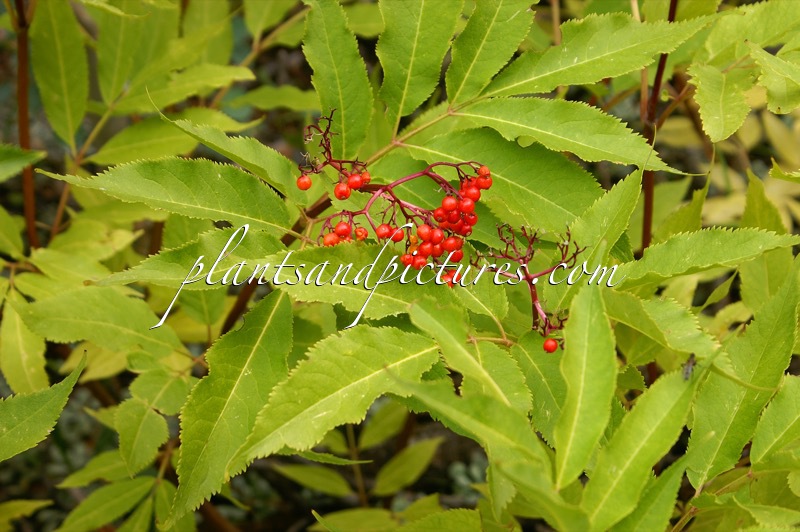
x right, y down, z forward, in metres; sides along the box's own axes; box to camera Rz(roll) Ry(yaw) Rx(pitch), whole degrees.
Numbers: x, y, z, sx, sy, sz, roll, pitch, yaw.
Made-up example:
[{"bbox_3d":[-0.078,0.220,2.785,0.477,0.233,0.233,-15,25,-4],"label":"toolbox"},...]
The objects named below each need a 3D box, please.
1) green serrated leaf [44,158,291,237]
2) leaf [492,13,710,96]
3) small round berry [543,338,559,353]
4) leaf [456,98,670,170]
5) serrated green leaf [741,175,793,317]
[{"bbox_3d":[-0.089,-0.025,0.765,0.099,0.013,0.030,14,49,7],"label":"green serrated leaf"},{"bbox_3d":[0.081,-0.086,0.820,0.096,0.013,0.030,-19,54,-12],"label":"leaf"},{"bbox_3d":[0.058,0.031,0.770,0.005,0.005,0.005,0,30,0],"label":"small round berry"},{"bbox_3d":[0.065,-0.052,0.800,0.088,0.012,0.027,15,50,0],"label":"leaf"},{"bbox_3d":[0.161,-0.010,0.880,0.024,0.010,0.068,-6,70,-3],"label":"serrated green leaf"}]

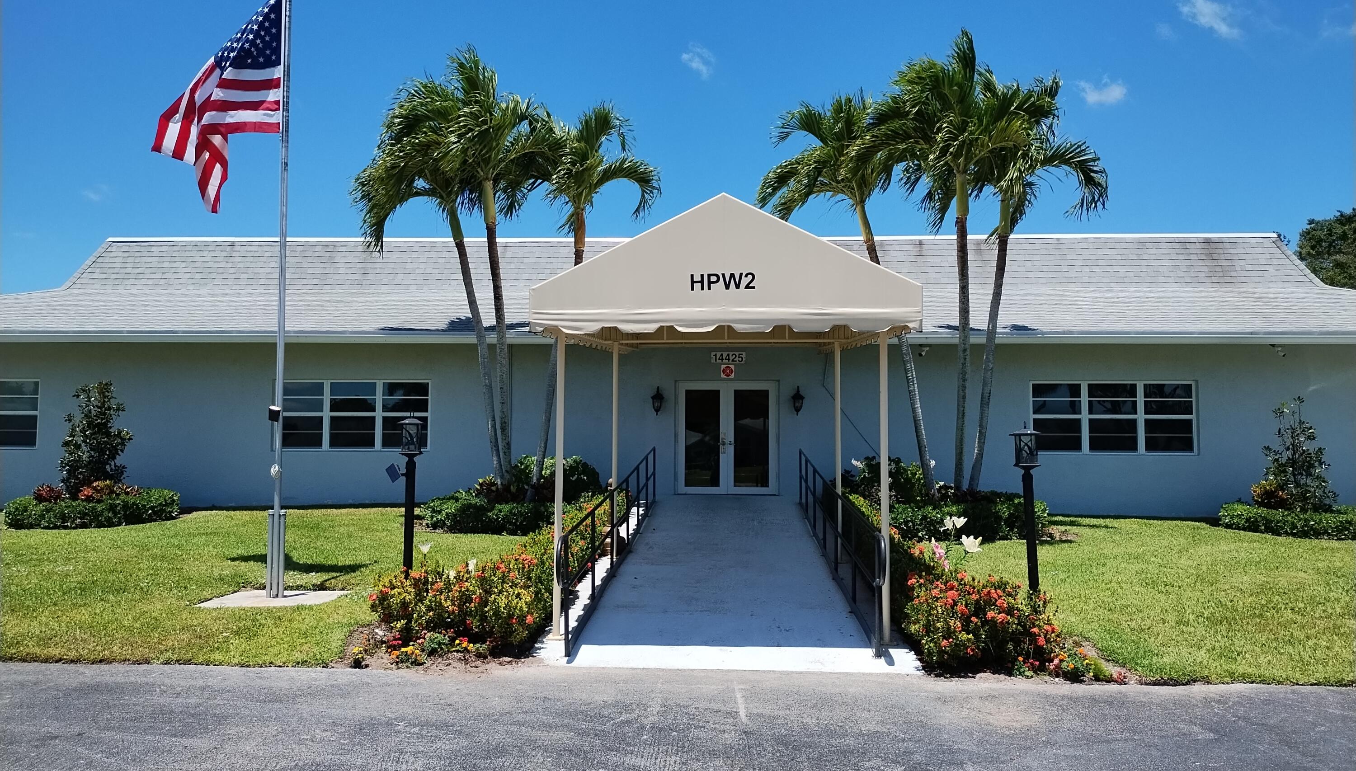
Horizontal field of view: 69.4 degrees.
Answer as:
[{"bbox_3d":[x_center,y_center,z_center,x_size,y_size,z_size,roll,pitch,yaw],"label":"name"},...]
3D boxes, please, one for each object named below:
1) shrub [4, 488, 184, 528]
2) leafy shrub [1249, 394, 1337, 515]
[{"bbox_3d":[-9.930,2.012,16.579,2.850,0.550,1.600,0,-4,2],"label":"shrub"},{"bbox_3d":[9.904,1.154,15.731,1.384,1.987,1.300,0,-3,3],"label":"leafy shrub"}]

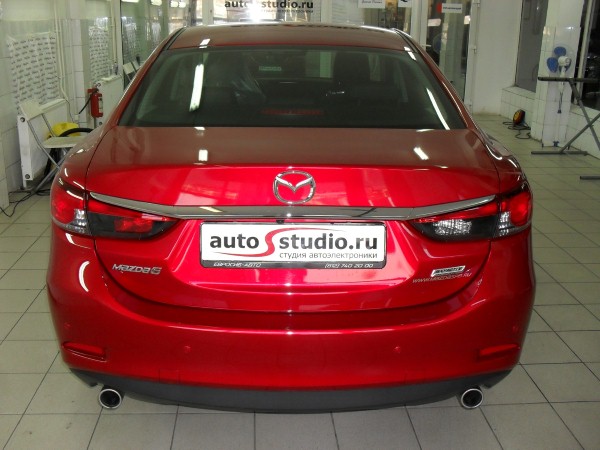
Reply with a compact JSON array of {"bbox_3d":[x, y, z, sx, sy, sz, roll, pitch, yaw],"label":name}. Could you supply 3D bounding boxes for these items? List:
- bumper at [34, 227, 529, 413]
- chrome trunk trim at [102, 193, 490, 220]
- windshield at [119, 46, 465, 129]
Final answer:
[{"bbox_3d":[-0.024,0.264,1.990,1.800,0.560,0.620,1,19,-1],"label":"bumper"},{"bbox_3d":[-0.014,-0.058,1.715,1.205,0.058,0.170,1,19,-1],"label":"chrome trunk trim"},{"bbox_3d":[-0.022,-0.525,2.340,1.250,0.140,0.700,1,38,-1],"label":"windshield"}]

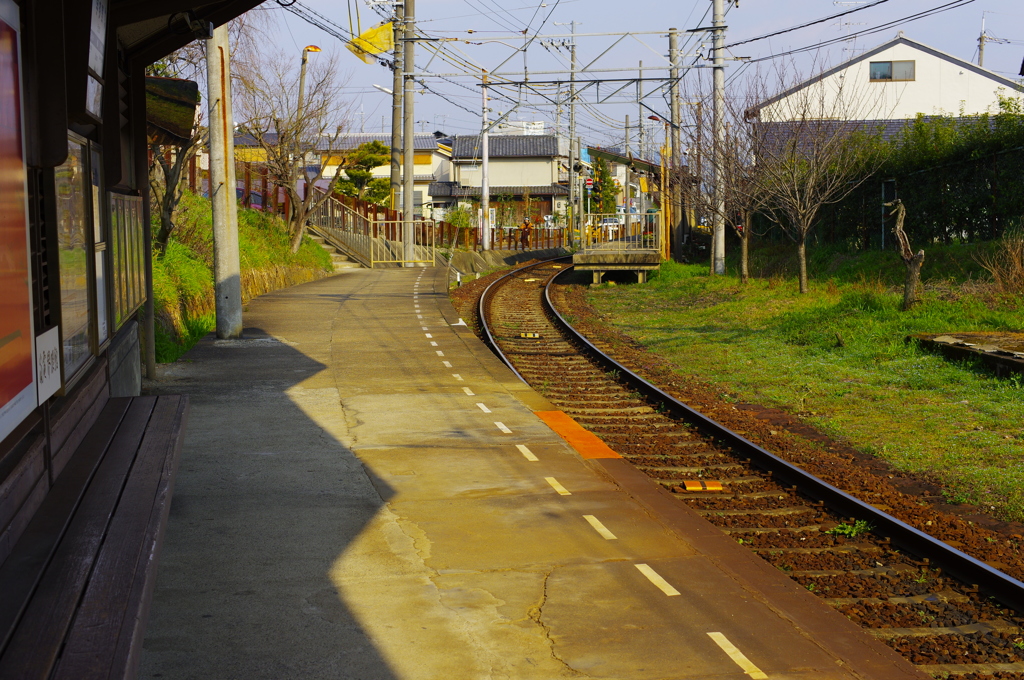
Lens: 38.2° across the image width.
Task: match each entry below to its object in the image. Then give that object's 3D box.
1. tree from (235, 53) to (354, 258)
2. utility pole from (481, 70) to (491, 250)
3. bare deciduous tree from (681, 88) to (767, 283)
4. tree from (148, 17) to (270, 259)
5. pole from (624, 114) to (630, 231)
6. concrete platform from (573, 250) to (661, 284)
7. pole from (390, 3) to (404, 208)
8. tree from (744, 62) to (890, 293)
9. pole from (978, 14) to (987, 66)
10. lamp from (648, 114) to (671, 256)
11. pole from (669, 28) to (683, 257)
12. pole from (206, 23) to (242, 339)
[{"bbox_3d":[-4.527,-3.916,30.608,2.450,4.200,2.300,0,5,0],"label":"tree"},{"bbox_3d":[-0.865,-5.876,48.231,0.260,5.900,0.260,0,5,0],"label":"utility pole"},{"bbox_3d":[4.423,-3.179,30.318,1.950,4.000,1.900,0,5,0],"label":"bare deciduous tree"},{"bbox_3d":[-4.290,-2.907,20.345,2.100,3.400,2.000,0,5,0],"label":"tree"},{"bbox_3d":[7.876,-11.329,101.617,0.260,8.400,0.260,0,5,0],"label":"pole"},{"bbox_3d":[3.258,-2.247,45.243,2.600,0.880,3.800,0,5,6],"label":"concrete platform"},{"bbox_3d":[-3.576,-7.241,46.135,0.330,8.000,0.330,1,5,0],"label":"pole"},{"bbox_3d":[5.647,-3.000,27.306,2.700,4.250,2.500,0,5,0],"label":"tree"},{"bbox_3d":[20.879,-9.278,65.553,0.400,9.800,0.400,0,5,0],"label":"pole"},{"bbox_3d":[4.423,-4.586,44.299,0.680,4.400,0.280,0,5,6],"label":"lamp"},{"bbox_3d":[5.141,-6.156,46.162,0.320,7.400,0.320,-2,5,0],"label":"pole"},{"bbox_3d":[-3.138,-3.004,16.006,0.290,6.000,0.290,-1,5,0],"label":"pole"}]

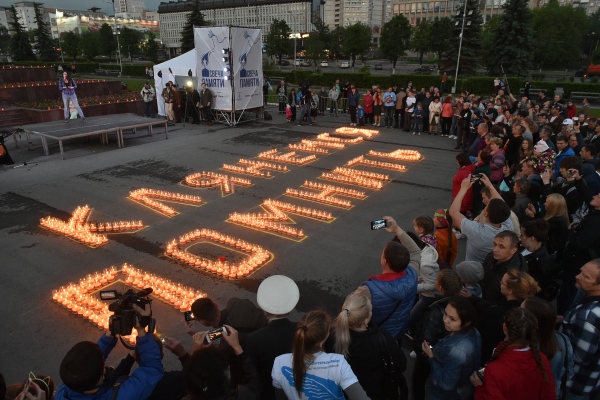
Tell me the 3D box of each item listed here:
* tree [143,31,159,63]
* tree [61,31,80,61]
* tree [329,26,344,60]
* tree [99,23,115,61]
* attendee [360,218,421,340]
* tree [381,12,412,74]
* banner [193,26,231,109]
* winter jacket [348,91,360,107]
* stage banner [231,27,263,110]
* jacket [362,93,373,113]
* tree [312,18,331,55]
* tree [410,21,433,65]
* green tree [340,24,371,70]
[{"bbox_3d":[-48.552,-49.022,128.341,5.200,9.892,5.200,0,20,0],"label":"tree"},{"bbox_3d":[-53.361,-35.637,93.722,3.983,7.306,3.983,-9,22,-26],"label":"tree"},{"bbox_3d":[13.274,-55.496,142.988,5.800,12.000,5.800,0,20,0],"label":"tree"},{"bbox_3d":[-65.260,-51.852,132.821,5.400,12.994,5.400,0,20,0],"label":"tree"},{"bbox_3d":[0.624,1.046,3.217,0.600,1.820,0.550,-8,21,-23],"label":"attendee"},{"bbox_3d":[15.749,-24.761,64.425,4.751,9.175,4.751,5,20,12],"label":"tree"},{"bbox_3d":[-3.948,-5.932,18.281,2.039,3.534,0.060,12,23,29],"label":"banner"},{"bbox_3d":[2.452,-4.593,18.265,0.511,0.659,0.300,5,20,11],"label":"winter jacket"},{"bbox_3d":[-2.397,-6.064,18.686,0.060,3.534,2.129,12,23,29],"label":"stage banner"},{"bbox_3d":[3.183,-4.520,18.822,0.456,0.930,0.300,6,21,14],"label":"jacket"},{"bbox_3d":[6.666,-47.108,119.809,5.391,12.986,5.391,2,20,3],"label":"tree"},{"bbox_3d":[27.422,-33.840,88.234,4.853,10.332,4.853,7,21,15],"label":"tree"},{"bbox_3d":[9.556,-25.482,67.621,4.987,8.141,4.987,4,20,7],"label":"green tree"}]

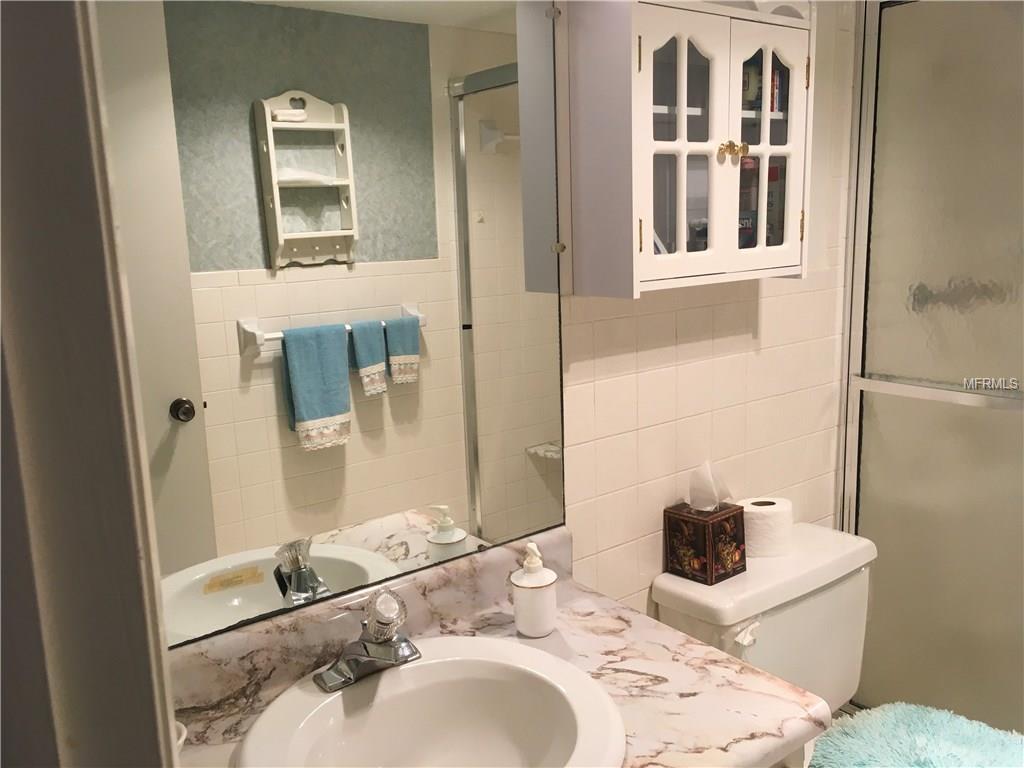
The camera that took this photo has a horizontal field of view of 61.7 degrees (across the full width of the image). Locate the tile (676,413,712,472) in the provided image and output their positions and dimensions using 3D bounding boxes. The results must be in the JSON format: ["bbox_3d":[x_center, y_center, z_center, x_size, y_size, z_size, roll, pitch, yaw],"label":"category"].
[{"bbox_3d":[0.366,0.117,1.734,0.108,0.108,0.008,-10,13,-37],"label":"tile"}]

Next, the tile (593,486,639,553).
[{"bbox_3d":[0.198,0.254,1.621,0.108,0.108,0.008,-10,13,-37],"label":"tile"}]

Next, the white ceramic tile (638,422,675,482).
[{"bbox_3d":[0.283,0.134,1.681,0.108,0.108,0.011,-10,13,-36],"label":"white ceramic tile"}]

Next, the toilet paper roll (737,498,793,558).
[{"bbox_3d":[0.530,0.298,1.803,0.115,0.095,0.115,-2,11,0],"label":"toilet paper roll"}]

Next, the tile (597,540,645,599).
[{"bbox_3d":[0.201,0.361,1.641,0.108,0.108,0.008,-10,13,-37],"label":"tile"}]

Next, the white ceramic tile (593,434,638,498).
[{"bbox_3d":[0.194,0.147,1.602,0.108,0.108,0.008,-10,13,-37],"label":"white ceramic tile"}]

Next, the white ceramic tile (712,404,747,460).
[{"bbox_3d":[0.457,0.104,1.810,0.108,0.108,0.011,-10,13,-36],"label":"white ceramic tile"}]

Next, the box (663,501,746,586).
[{"bbox_3d":[0.380,0.307,1.688,0.114,0.130,0.110,-11,14,-40],"label":"box"}]

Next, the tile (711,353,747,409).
[{"bbox_3d":[0.448,-0.005,1.780,0.108,0.108,0.008,-10,13,-37],"label":"tile"}]

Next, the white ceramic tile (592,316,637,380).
[{"bbox_3d":[0.189,-0.065,1.576,0.108,0.108,0.011,-10,13,-36],"label":"white ceramic tile"}]

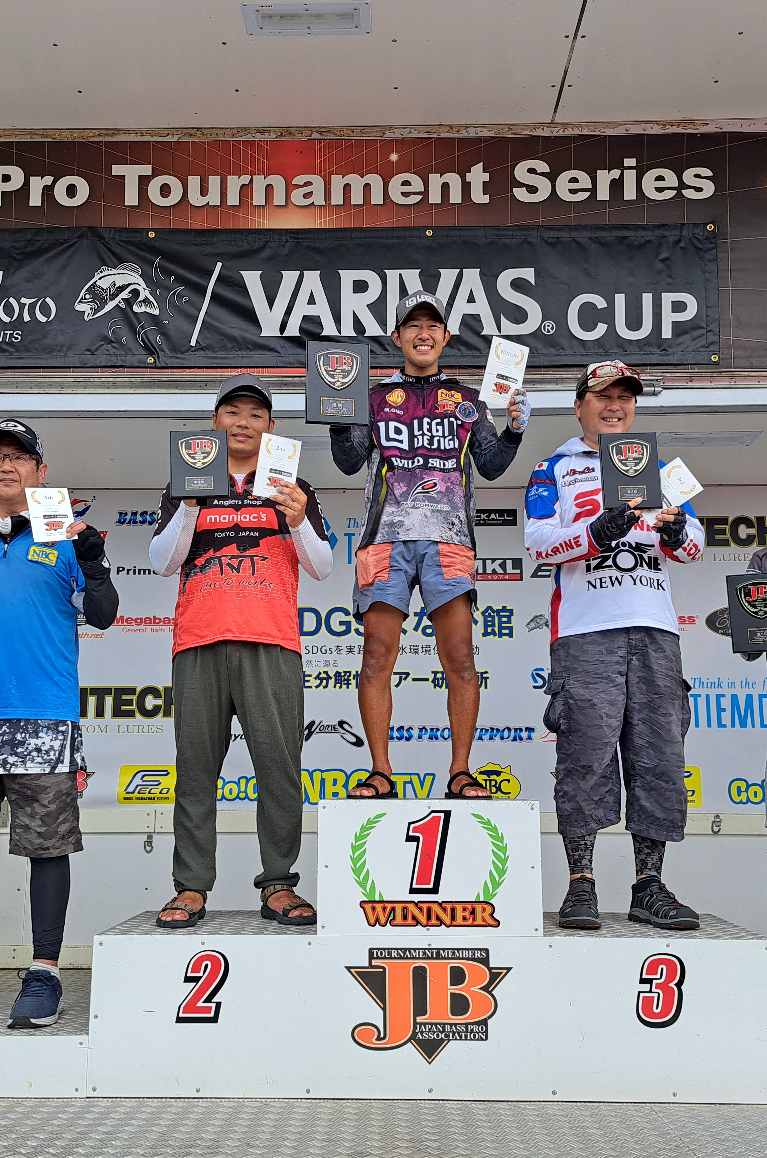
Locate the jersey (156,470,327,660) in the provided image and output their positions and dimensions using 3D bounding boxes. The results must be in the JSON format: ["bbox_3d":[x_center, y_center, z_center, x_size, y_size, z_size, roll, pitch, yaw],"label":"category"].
[{"bbox_3d":[-0.450,-0.063,3.401,0.550,0.620,0.320,1,-11,-4],"label":"jersey"}]

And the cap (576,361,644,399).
[{"bbox_3d":[0.738,-0.649,3.461,0.180,0.135,0.265,0,-6,0],"label":"cap"}]

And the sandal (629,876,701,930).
[{"bbox_3d":[0.842,0.973,3.220,0.110,0.125,0.290,4,-12,-18],"label":"sandal"}]

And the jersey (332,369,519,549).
[{"bbox_3d":[0.137,-0.385,3.484,0.611,0.592,0.330,1,-11,-3],"label":"jersey"}]

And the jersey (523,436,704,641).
[{"bbox_3d":[0.732,-0.129,3.411,0.528,0.652,0.380,0,-11,-2],"label":"jersey"}]

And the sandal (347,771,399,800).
[{"bbox_3d":[-0.032,0.638,3.299,0.100,0.085,0.260,-5,-12,26],"label":"sandal"}]

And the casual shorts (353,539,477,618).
[{"bbox_3d":[0.101,-0.025,3.431,0.390,0.320,0.260,0,-11,1],"label":"casual shorts"}]

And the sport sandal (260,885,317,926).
[{"bbox_3d":[-0.285,0.974,3.219,0.107,0.105,0.270,5,-12,-22],"label":"sport sandal"}]

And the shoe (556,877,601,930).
[{"bbox_3d":[0.585,0.960,3.191,0.115,0.125,0.285,-2,-11,13],"label":"shoe"}]

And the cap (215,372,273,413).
[{"bbox_3d":[-0.449,-0.622,3.484,0.180,0.135,0.265,2,-5,-8],"label":"cap"}]

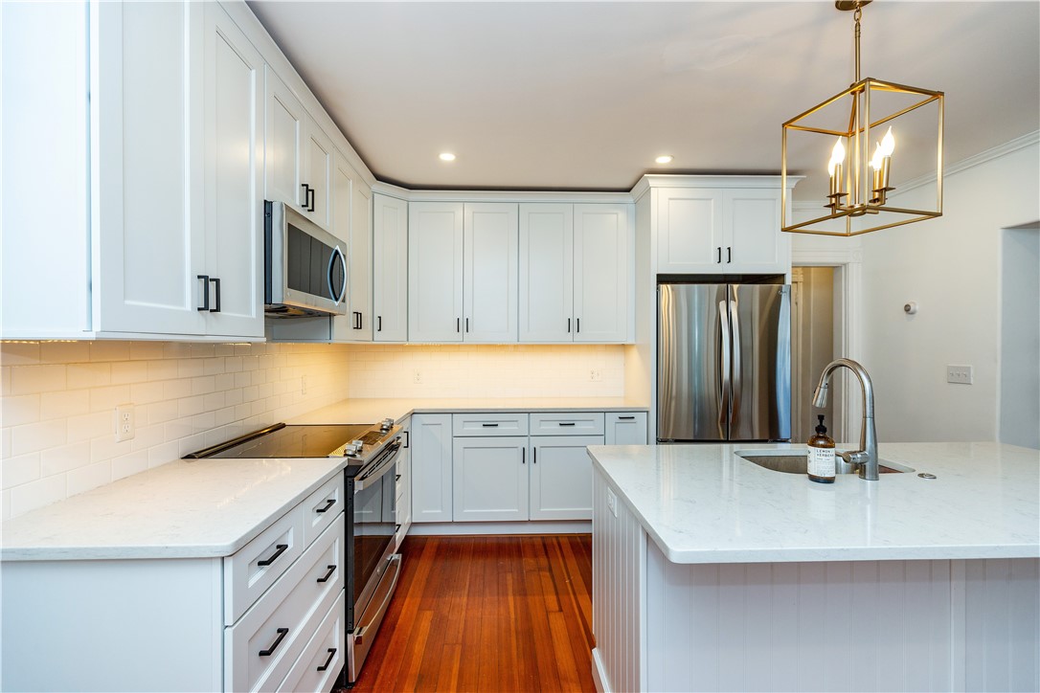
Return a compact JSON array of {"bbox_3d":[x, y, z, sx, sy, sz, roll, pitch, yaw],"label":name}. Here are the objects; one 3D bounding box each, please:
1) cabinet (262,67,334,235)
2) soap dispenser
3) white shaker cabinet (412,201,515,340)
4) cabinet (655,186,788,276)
[{"bbox_3d":[-1.171,-0.840,2.153,0.331,0.537,0.750,0,0,-2],"label":"cabinet"},{"bbox_3d":[1.003,0.337,1.536,0.076,0.216,0.076,0,0,18],"label":"soap dispenser"},{"bbox_3d":[-0.436,-0.567,3.682,0.840,1.066,0.328,0,0,-2],"label":"white shaker cabinet"},{"bbox_3d":[1.406,-0.807,3.562,0.933,0.613,0.655,0,0,-2],"label":"cabinet"}]

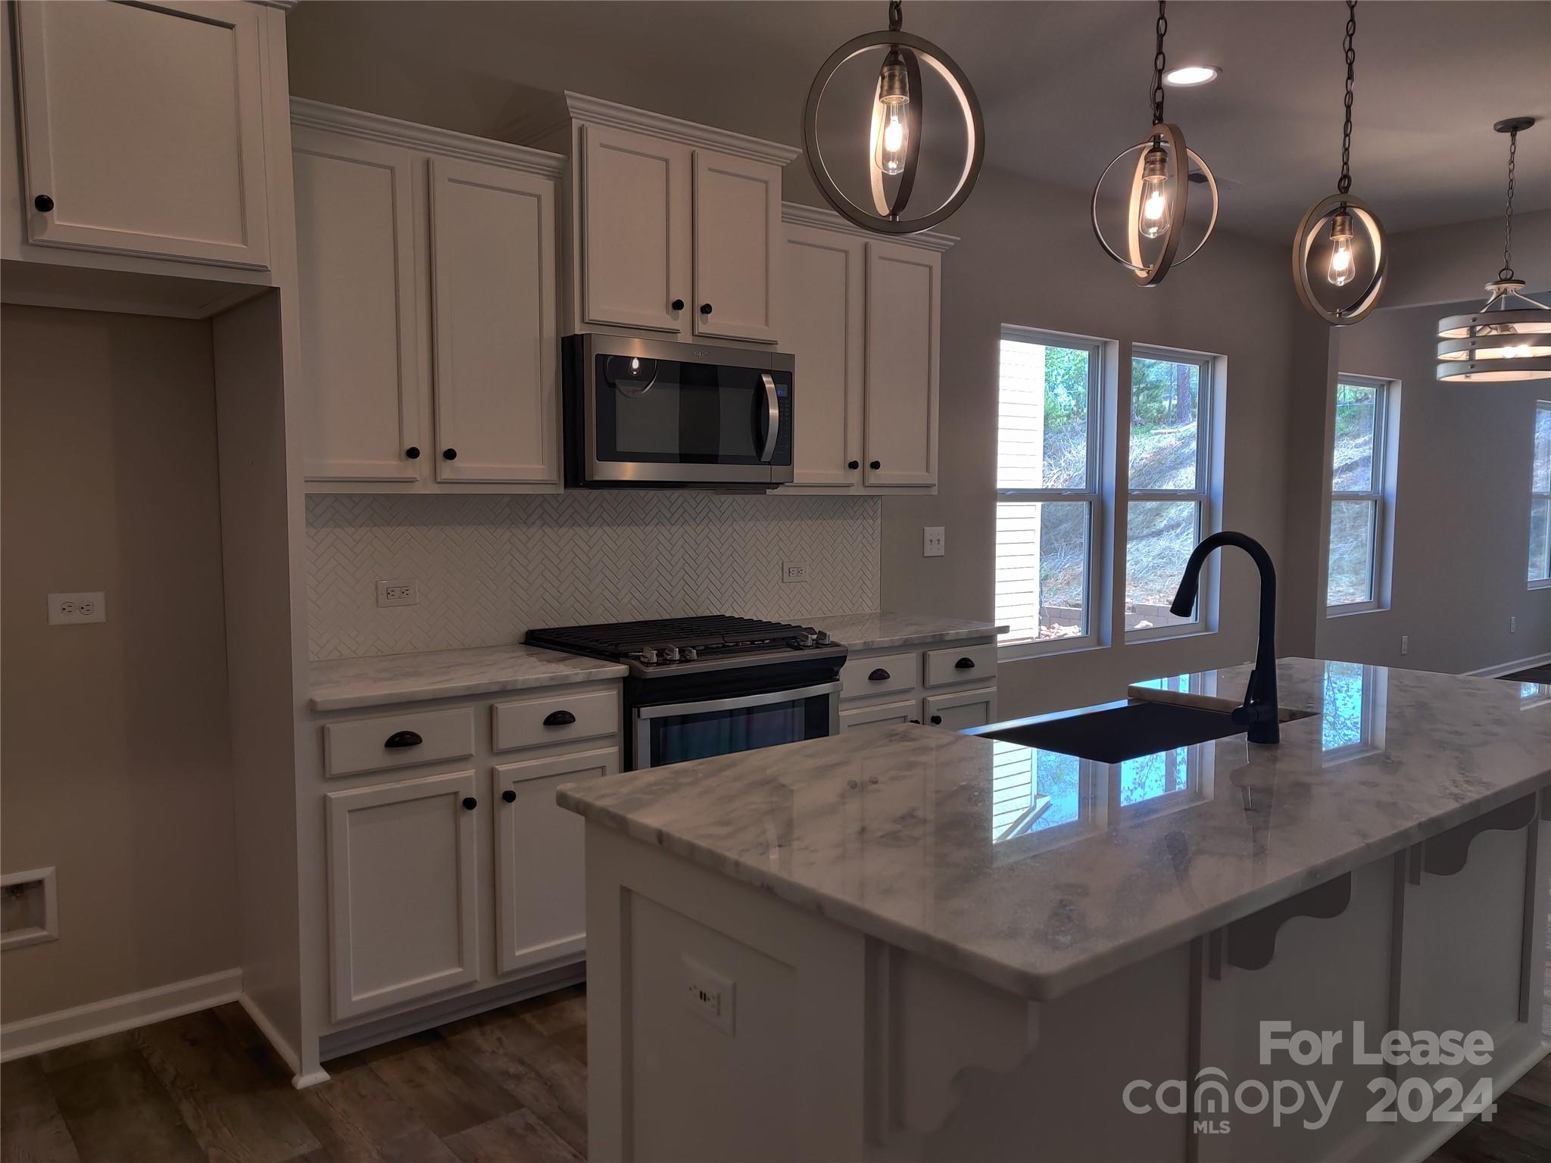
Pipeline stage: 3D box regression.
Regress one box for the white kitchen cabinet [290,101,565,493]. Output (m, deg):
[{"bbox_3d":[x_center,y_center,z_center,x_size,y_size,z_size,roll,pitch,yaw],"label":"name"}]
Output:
[{"bbox_3d":[-1.023,-0.724,3.355,0.842,0.959,0.365,-3,6,-40],"label":"white kitchen cabinet"}]

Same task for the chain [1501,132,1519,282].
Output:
[{"bbox_3d":[2.684,-1.375,4.427,0.040,0.553,0.040,-3,6,-40],"label":"chain"}]

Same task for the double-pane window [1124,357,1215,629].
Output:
[{"bbox_3d":[1.944,-0.436,6.113,0.837,1.440,0.081,-4,6,-39],"label":"double-pane window"}]

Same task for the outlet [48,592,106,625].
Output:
[{"bbox_3d":[-1.753,0.068,3.040,0.123,0.075,0.009,-3,6,-40],"label":"outlet"}]

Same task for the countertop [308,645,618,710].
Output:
[{"bbox_3d":[-0.926,0.241,3.257,0.842,0.030,0.653,-4,6,-39],"label":"countertop"}]

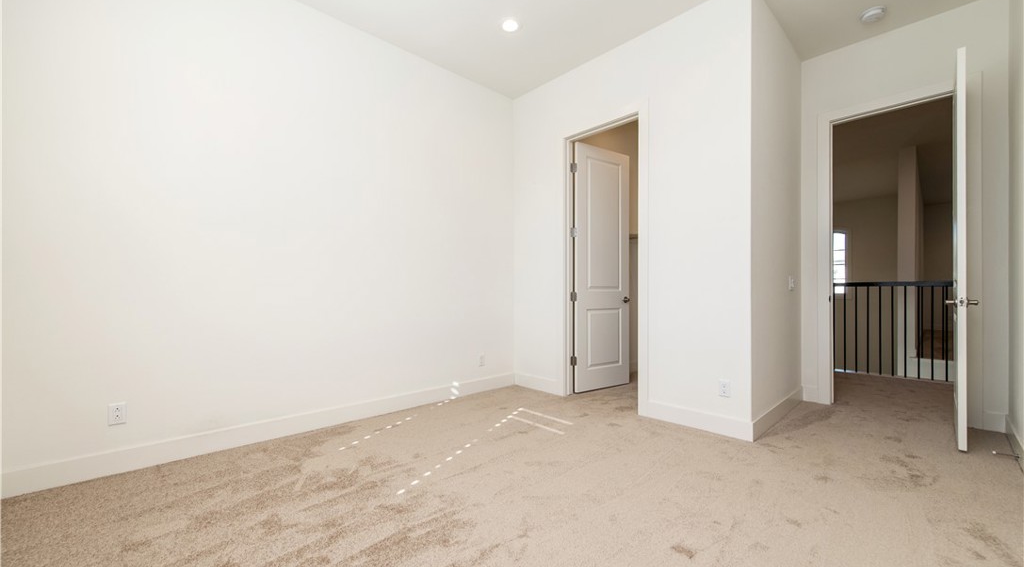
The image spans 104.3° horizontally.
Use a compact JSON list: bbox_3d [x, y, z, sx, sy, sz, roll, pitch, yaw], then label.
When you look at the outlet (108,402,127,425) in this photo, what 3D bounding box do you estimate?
[{"bbox_3d":[-2.165,0.720,2.186,0.070,0.115,0.008,0,-1,-43],"label":"outlet"}]

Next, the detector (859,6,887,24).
[{"bbox_3d":[2.668,-1.979,2.945,0.140,0.040,0.140,0,-1,-43],"label":"detector"}]

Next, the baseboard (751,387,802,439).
[{"bbox_3d":[2.095,0.984,3.092,1.422,0.126,0.016,0,-1,-43],"label":"baseboard"}]

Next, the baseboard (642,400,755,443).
[{"bbox_3d":[1.315,0.983,2.895,0.016,0.126,0.798,0,-1,-43],"label":"baseboard"}]

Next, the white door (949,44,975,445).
[{"bbox_3d":[2.973,-0.196,2.636,0.762,2.420,0.037,0,-1,-43],"label":"white door"}]

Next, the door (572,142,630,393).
[{"bbox_3d":[0.920,-0.147,4.032,0.762,2.420,0.037,0,0,-32],"label":"door"}]

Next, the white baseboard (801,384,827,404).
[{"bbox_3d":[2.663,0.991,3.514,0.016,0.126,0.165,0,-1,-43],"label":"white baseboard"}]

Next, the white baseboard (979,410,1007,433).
[{"bbox_3d":[3.361,0.974,2.774,0.016,0.126,0.133,0,-1,-43],"label":"white baseboard"}]

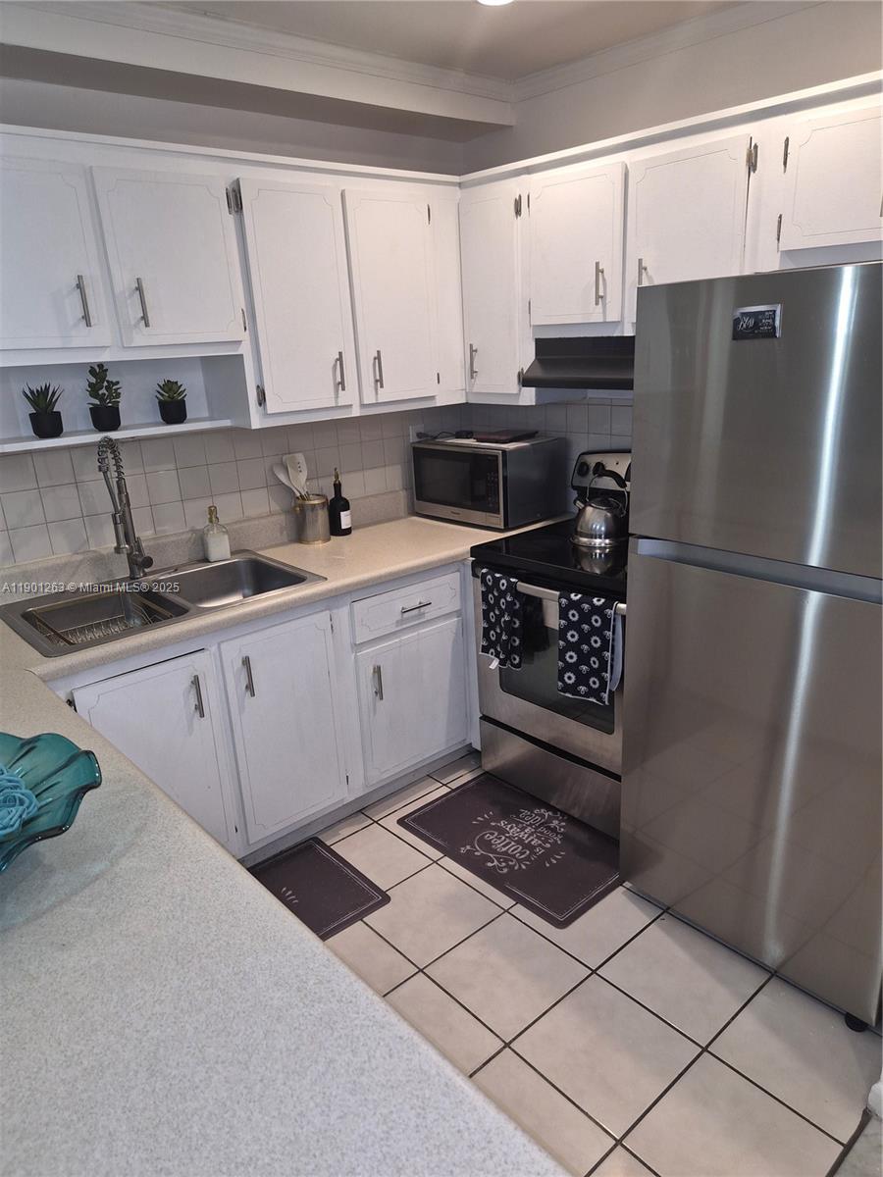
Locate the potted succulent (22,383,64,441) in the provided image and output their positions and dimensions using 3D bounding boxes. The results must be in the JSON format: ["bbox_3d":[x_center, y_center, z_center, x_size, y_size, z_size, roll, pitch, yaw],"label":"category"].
[{"bbox_3d":[-1.191,-0.530,2.346,0.125,0.158,0.120,-17,22,-38],"label":"potted succulent"}]

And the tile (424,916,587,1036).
[{"bbox_3d":[0.179,1.040,2.116,0.325,0.010,0.325,-17,22,-38],"label":"tile"}]

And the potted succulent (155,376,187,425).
[{"bbox_3d":[-0.891,-0.617,2.591,0.106,0.143,0.102,-17,22,-38],"label":"potted succulent"}]

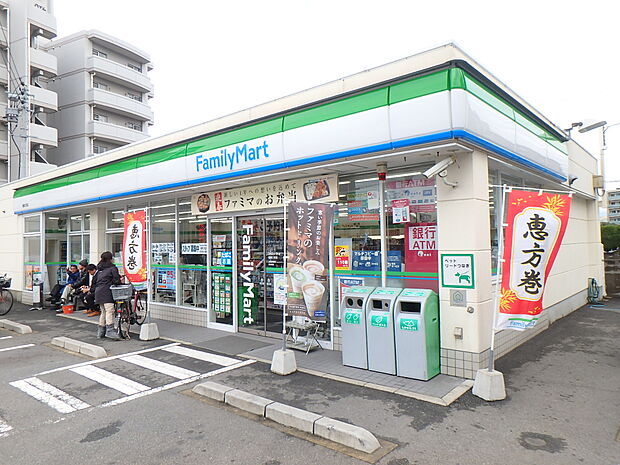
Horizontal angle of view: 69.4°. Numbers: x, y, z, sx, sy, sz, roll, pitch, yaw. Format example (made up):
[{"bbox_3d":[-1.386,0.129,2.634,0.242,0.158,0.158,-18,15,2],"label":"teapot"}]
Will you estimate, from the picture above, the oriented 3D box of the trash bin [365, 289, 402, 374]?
[{"bbox_3d":[1.000,1.210,5.624,0.370,1.020,0.400,-2,-2,41],"label":"trash bin"}]

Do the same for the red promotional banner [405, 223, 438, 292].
[{"bbox_3d":[1.475,0.345,5.803,0.540,0.920,0.040,-2,-2,41],"label":"red promotional banner"}]

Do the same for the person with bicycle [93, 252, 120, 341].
[{"bbox_3d":[-3.672,1.142,8.120,0.520,1.580,0.450,-1,-1,5],"label":"person with bicycle"}]

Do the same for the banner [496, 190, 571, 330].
[{"bbox_3d":[2.346,0.289,4.700,0.680,1.470,0.150,4,0,-3],"label":"banner"}]

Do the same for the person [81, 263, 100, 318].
[{"bbox_3d":[-5.331,1.397,10.989,0.520,1.180,0.720,-2,-2,41],"label":"person"}]

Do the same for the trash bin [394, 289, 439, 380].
[{"bbox_3d":[1.302,1.198,5.377,0.375,1.020,0.400,-2,-2,41],"label":"trash bin"}]

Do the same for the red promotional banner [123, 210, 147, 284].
[{"bbox_3d":[-3.281,0.339,8.420,0.580,1.480,0.120,-2,-2,31],"label":"red promotional banner"}]

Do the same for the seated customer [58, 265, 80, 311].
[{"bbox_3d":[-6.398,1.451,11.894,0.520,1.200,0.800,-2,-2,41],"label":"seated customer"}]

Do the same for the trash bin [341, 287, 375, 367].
[{"bbox_3d":[0.709,1.222,5.875,0.370,1.020,0.400,-2,-2,41],"label":"trash bin"}]

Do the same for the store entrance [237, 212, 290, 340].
[{"bbox_3d":[-0.772,0.746,7.697,1.500,2.130,0.140,-2,-2,41],"label":"store entrance"}]

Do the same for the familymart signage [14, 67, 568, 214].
[{"bbox_3d":[-2.106,-1.125,11.066,14.000,0.760,5.000,-2,-2,41],"label":"familymart signage"}]

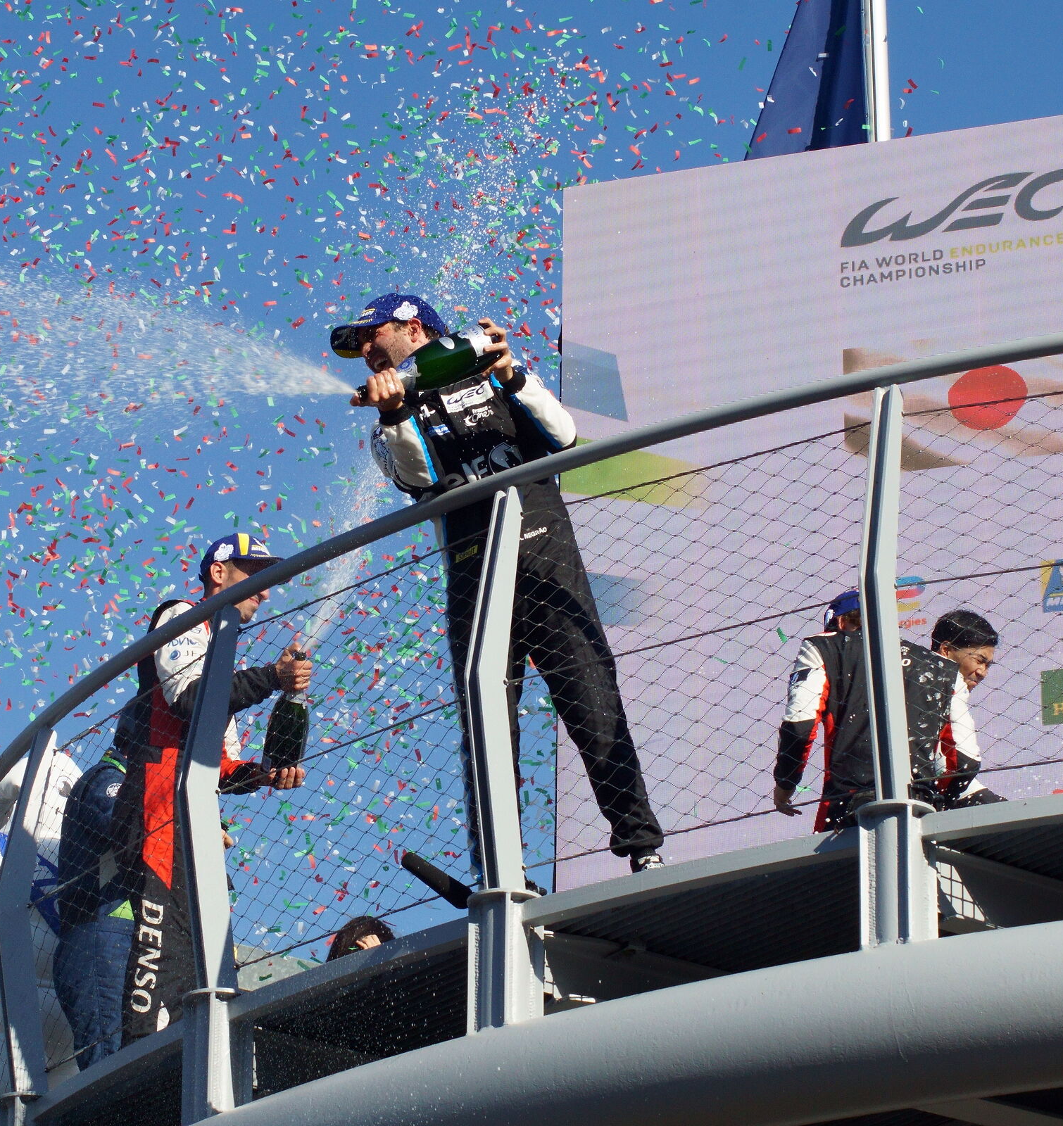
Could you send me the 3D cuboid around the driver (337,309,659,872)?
[{"bbox_3d":[-0.079,0.093,12.294,0.828,1.717,0.540,-4,-23,10],"label":"driver"}]

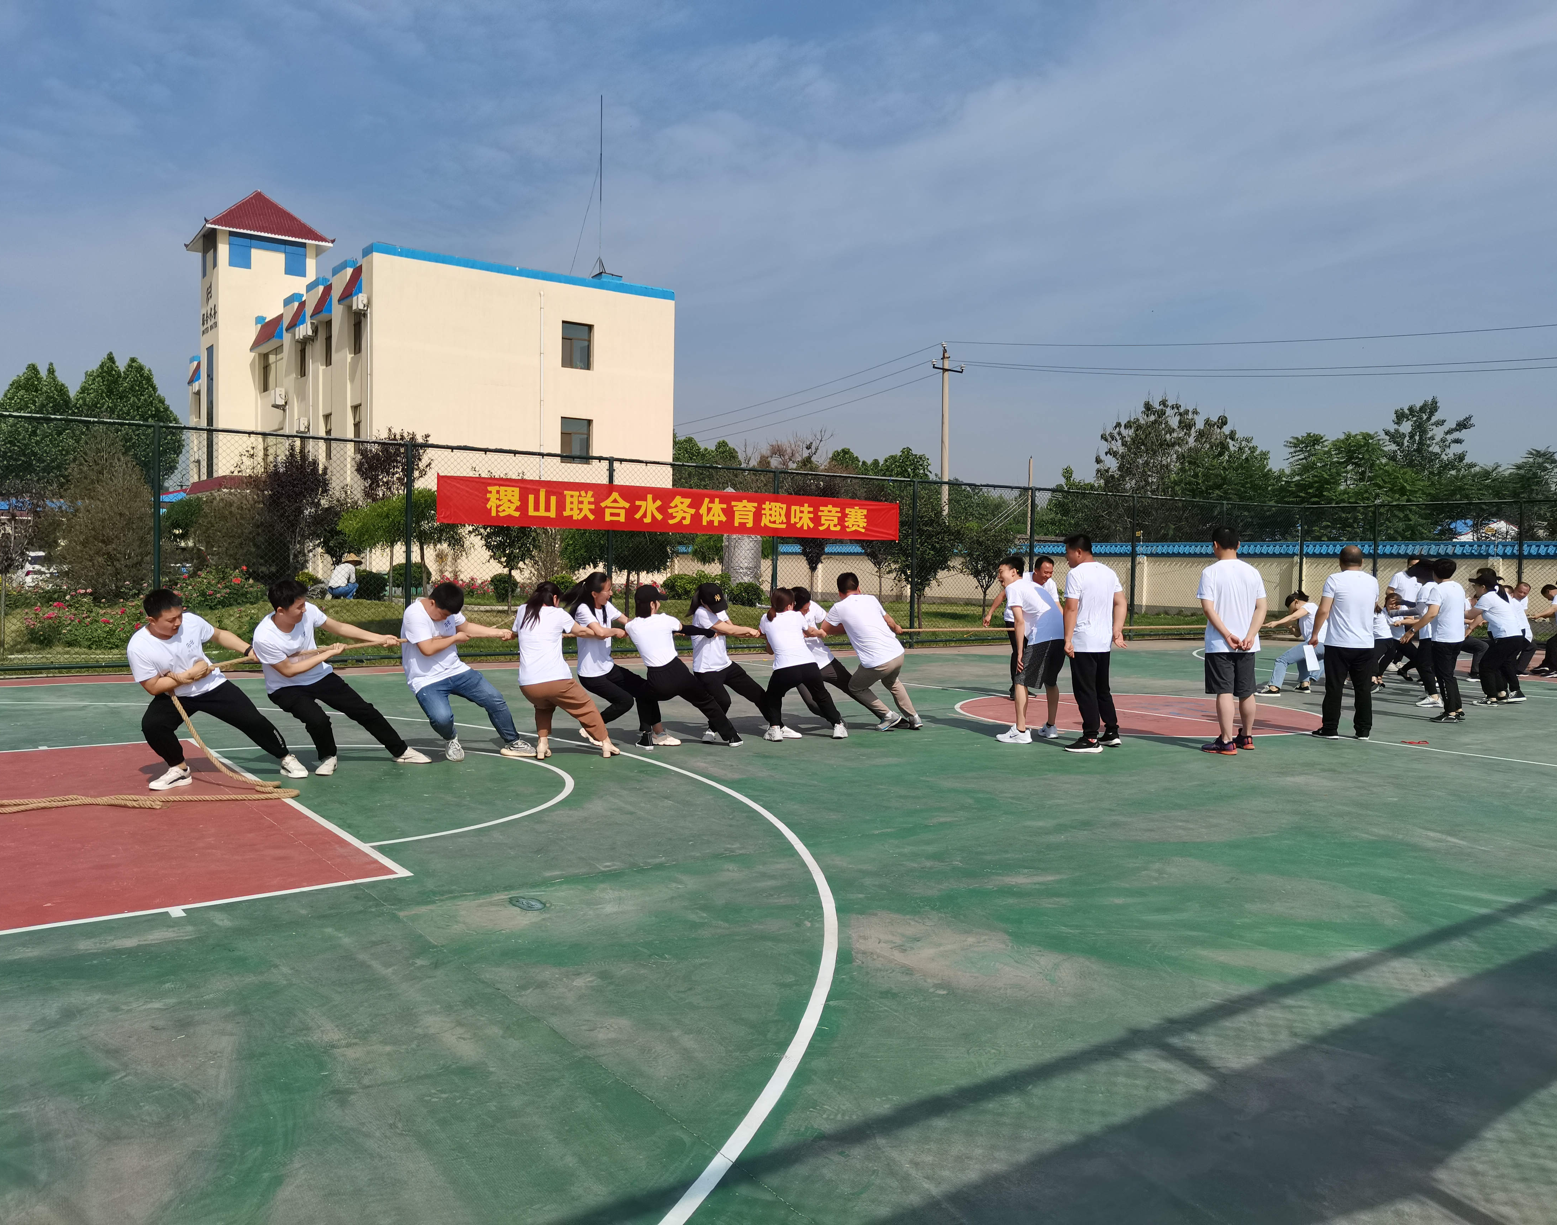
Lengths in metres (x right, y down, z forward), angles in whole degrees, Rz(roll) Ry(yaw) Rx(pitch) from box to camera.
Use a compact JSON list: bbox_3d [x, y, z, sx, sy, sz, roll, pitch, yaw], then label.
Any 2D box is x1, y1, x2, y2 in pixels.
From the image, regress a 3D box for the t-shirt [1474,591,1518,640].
[{"bbox_3d":[7.986,0.028,13.650,0.440,0.500,0.420,-1,3,-42],"label":"t-shirt"}]

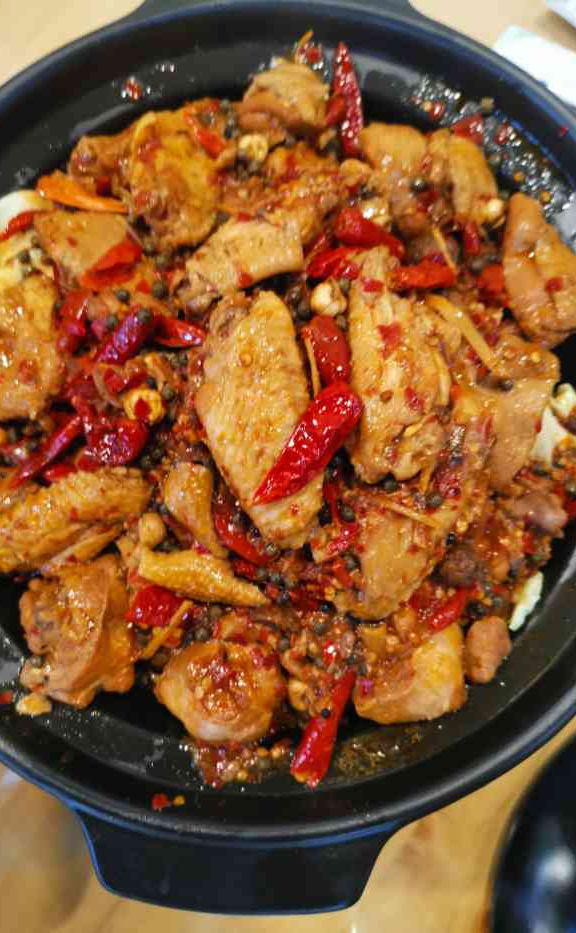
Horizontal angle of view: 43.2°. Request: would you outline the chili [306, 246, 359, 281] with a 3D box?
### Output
[{"bbox_3d":[0.016,-0.075,0.269,0.022,0.010,0.010,-24,80,0],"label":"chili"}]

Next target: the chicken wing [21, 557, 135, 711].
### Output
[{"bbox_3d":[-0.075,0.059,0.266,0.039,0.030,0.049,-2,81,4],"label":"chicken wing"}]

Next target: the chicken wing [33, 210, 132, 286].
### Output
[{"bbox_3d":[-0.085,-0.090,0.299,0.041,0.020,0.027,18,82,6],"label":"chicken wing"}]

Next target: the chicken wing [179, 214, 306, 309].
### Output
[{"bbox_3d":[-0.019,-0.083,0.298,0.052,0.022,0.026,-28,79,-1],"label":"chicken wing"}]

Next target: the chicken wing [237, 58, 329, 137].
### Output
[{"bbox_3d":[-0.002,-0.156,0.309,0.037,0.024,0.027,2,80,3],"label":"chicken wing"}]

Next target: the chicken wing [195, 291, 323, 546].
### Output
[{"bbox_3d":[-0.010,-0.018,0.261,0.037,0.023,0.091,-11,80,3],"label":"chicken wing"}]

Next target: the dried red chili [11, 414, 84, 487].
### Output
[{"bbox_3d":[-0.092,-0.006,0.279,0.006,0.009,0.036,42,85,9],"label":"dried red chili"}]

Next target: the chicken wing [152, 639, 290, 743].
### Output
[{"bbox_3d":[-0.026,0.086,0.277,0.048,0.030,0.039,9,81,6],"label":"chicken wing"}]

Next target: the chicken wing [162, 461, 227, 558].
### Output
[{"bbox_3d":[-0.033,0.016,0.275,0.016,0.017,0.040,-22,80,-1],"label":"chicken wing"}]

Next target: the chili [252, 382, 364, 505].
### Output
[{"bbox_3d":[0.007,-0.008,0.246,0.014,0.013,0.052,40,86,9],"label":"chili"}]

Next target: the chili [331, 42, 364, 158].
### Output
[{"bbox_3d":[0.025,-0.153,0.304,0.012,0.012,0.049,-4,80,2],"label":"chili"}]

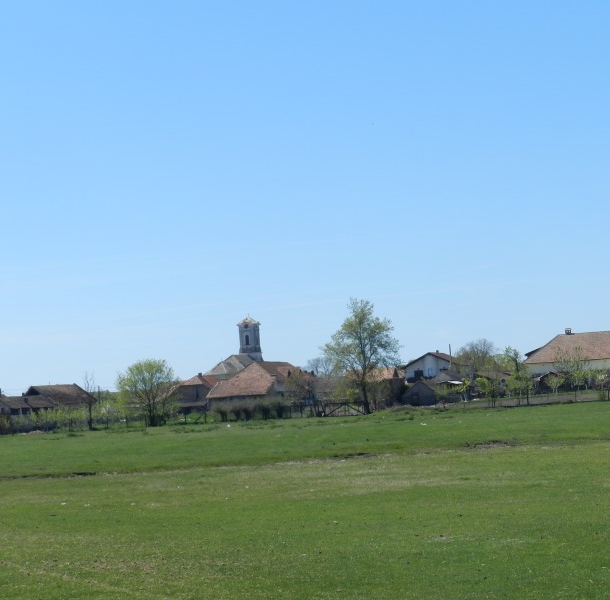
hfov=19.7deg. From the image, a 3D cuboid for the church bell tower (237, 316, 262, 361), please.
[{"bbox_3d":[-13.500,15.160,440.000,4.700,22.000,4.700,-4,-3,22],"label":"church bell tower"}]

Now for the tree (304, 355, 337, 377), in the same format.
[{"bbox_3d":[3.010,14.670,320.000,6.800,9.500,6.800,-3,-3,0],"label":"tree"}]

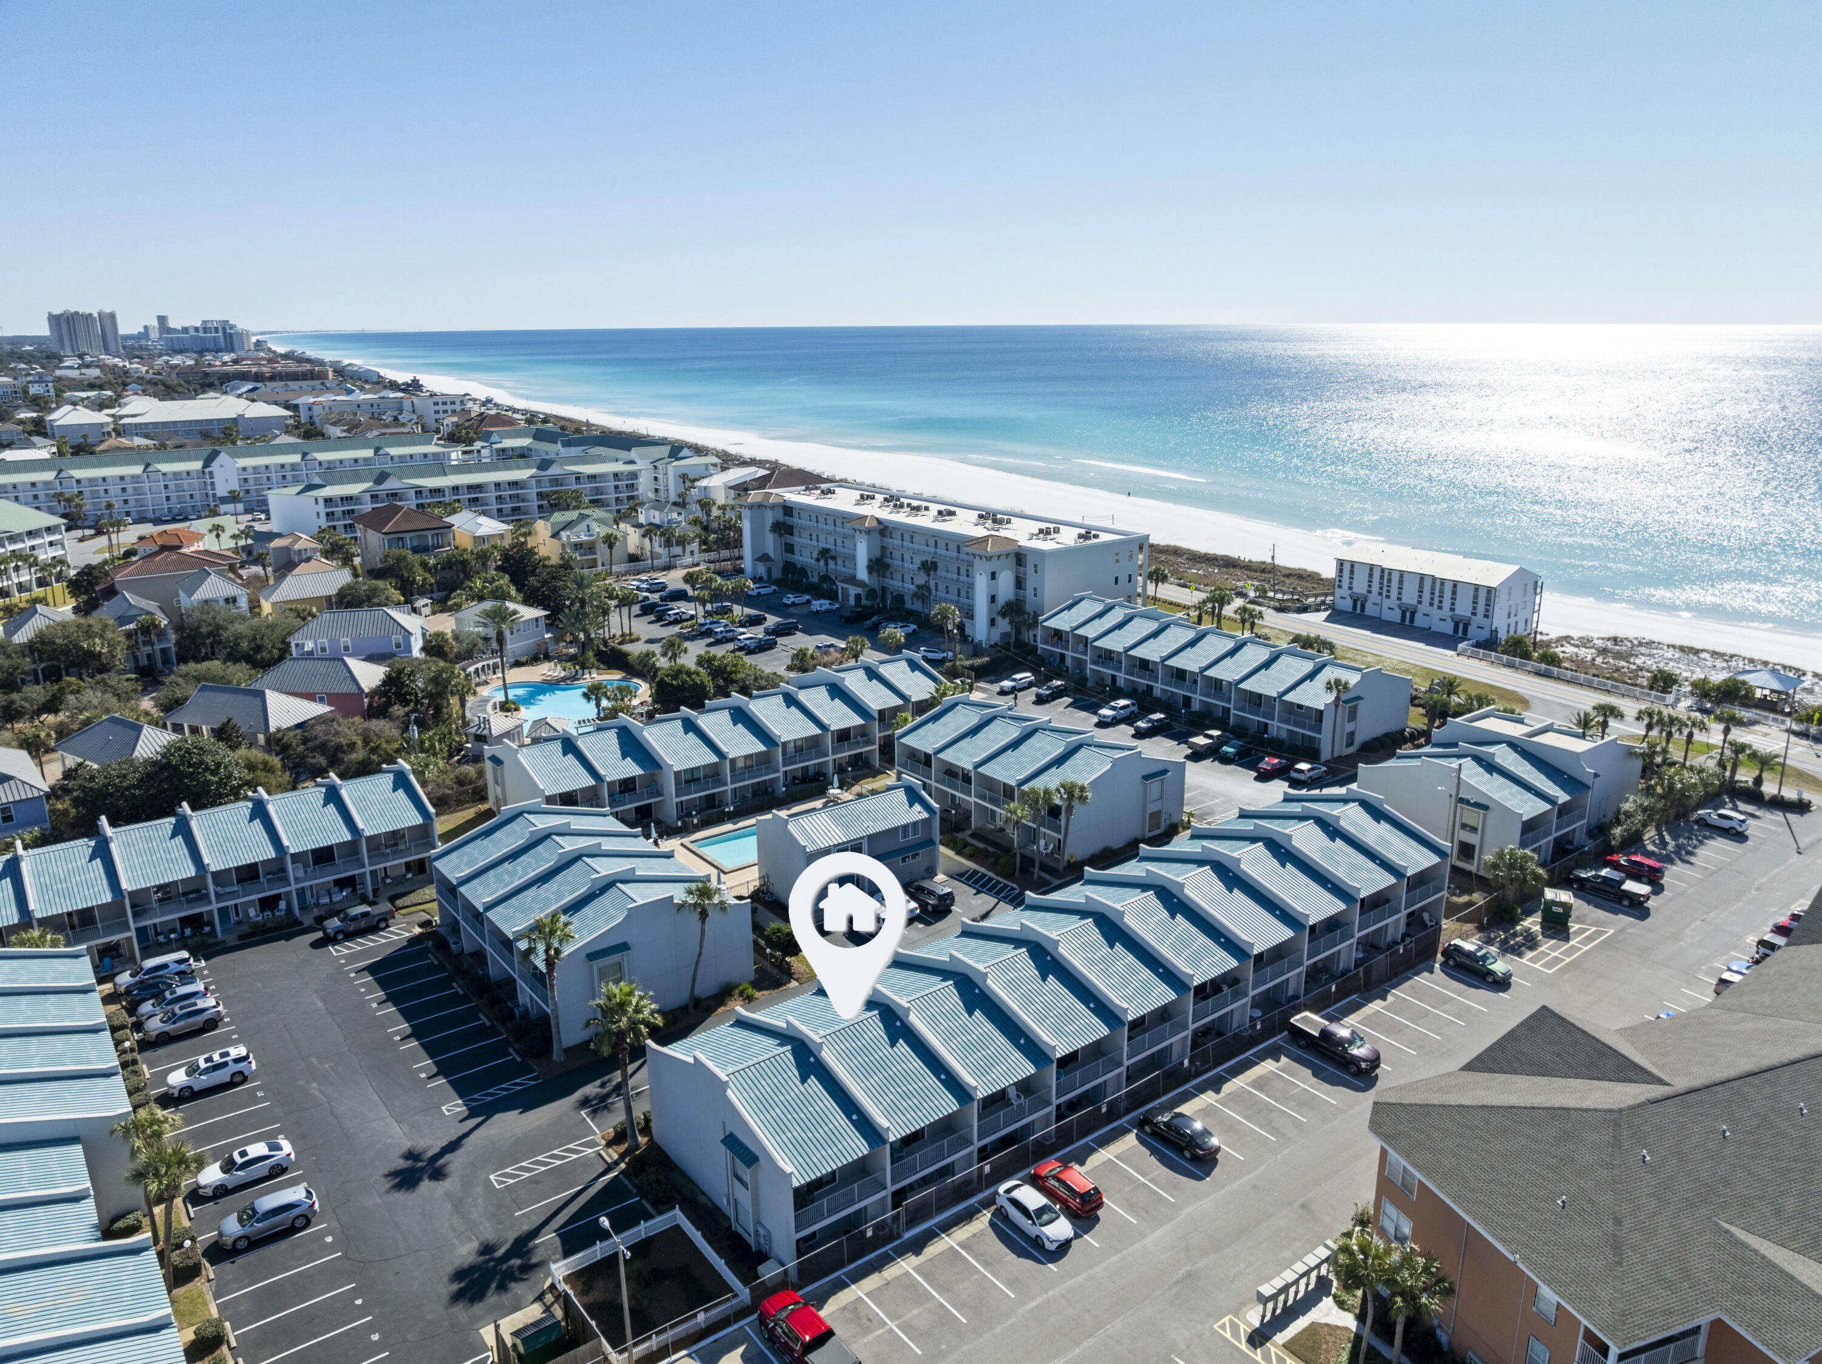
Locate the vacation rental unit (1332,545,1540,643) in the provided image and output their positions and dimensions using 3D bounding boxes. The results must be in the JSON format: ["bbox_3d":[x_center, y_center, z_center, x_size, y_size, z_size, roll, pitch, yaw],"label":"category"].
[{"bbox_3d":[77.684,-14.274,187.311,11.900,9.700,25.800,-12,20,-36],"label":"vacation rental unit"}]

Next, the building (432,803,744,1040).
[{"bbox_3d":[-24.090,16.160,93.470,14.700,8.500,22.600,-12,20,-36],"label":"building"}]

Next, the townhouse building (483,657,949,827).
[{"bbox_3d":[-17.593,5.422,130.786,48.800,8.800,17.700,-13,20,-37],"label":"townhouse building"}]

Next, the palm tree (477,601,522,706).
[{"bbox_3d":[-49.710,-3.200,153.760,5.300,12.300,5.300,0,16,0],"label":"palm tree"}]

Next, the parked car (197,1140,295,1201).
[{"bbox_3d":[-37.195,27.134,70.692,4.880,1.450,1.860,-11,19,-34],"label":"parked car"}]

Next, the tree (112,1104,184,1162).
[{"bbox_3d":[-37.810,25.040,63.230,3.700,7.900,3.700,0,16,0],"label":"tree"}]

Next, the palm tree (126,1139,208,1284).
[{"bbox_3d":[-35.388,26.101,60.852,3.800,7.800,3.800,-11,19,-33],"label":"palm tree"}]

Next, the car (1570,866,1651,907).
[{"bbox_3d":[54.226,15.719,98.071,2.020,1.920,5.820,-12,20,-36],"label":"car"}]

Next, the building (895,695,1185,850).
[{"bbox_3d":[12.264,8.191,122.639,16.000,8.800,23.800,-12,20,-36],"label":"building"}]

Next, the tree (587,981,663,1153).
[{"bbox_3d":[-16.070,22.054,71.923,4.250,10.300,4.200,-5,16,-14],"label":"tree"}]

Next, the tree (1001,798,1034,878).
[{"bbox_3d":[8.771,12.941,103.002,2.500,6.600,2.500,1,16,5],"label":"tree"}]

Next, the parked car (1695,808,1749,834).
[{"bbox_3d":[73.709,12.485,114.644,1.820,1.620,4.300,-11,19,-34],"label":"parked car"}]

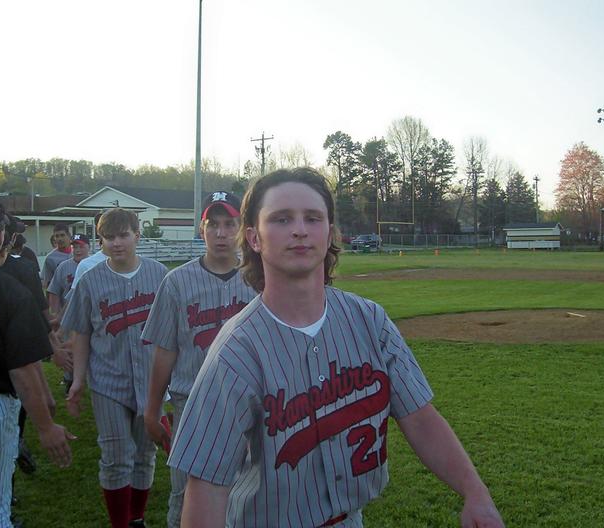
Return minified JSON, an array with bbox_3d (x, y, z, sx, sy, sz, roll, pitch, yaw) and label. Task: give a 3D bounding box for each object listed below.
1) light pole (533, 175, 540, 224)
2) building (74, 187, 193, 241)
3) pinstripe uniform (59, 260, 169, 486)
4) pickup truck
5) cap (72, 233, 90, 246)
[{"bbox_3d":[35.526,-7.997,131.828,1.500,11.000,0.500,1,2,36],"label":"light pole"},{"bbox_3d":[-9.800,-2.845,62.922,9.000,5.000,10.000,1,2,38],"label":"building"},{"bbox_3d":[-0.952,0.543,4.400,0.520,1.150,0.360,-1,2,-19],"label":"pinstripe uniform"},{"bbox_3d":[7.798,-2.669,106.970,2.000,1.900,5.500,1,2,22],"label":"pickup truck"},{"bbox_3d":[-2.186,-0.242,8.600,0.185,0.140,0.260,0,2,1],"label":"cap"}]

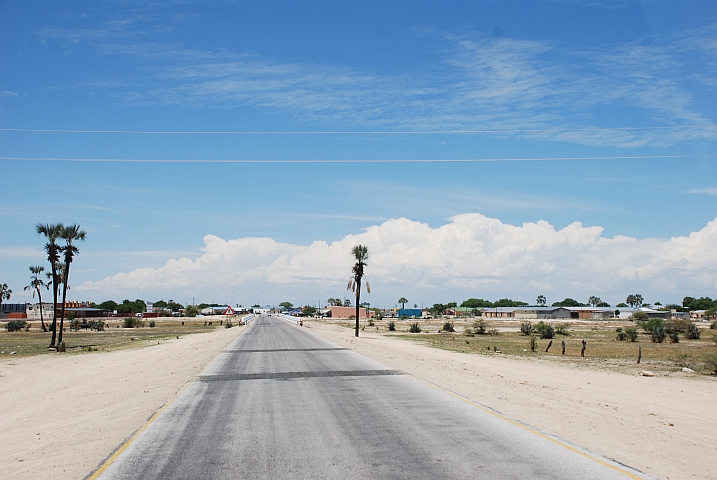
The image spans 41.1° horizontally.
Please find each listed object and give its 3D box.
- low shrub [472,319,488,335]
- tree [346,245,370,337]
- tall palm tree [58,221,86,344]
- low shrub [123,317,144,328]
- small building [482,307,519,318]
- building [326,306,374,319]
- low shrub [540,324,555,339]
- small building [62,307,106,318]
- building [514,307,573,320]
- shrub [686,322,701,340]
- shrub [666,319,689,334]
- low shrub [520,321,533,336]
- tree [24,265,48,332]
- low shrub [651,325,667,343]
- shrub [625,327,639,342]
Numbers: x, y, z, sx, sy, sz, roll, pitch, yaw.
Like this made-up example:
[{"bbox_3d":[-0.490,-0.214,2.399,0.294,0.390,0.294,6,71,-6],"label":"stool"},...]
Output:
[{"bbox_3d":[10.324,7.341,81.000,1.354,1.312,1.300,0,-4,0],"label":"low shrub"},{"bbox_3d":[0.018,3.764,70.500,1.731,6.791,1.700,0,-4,0],"label":"tree"},{"bbox_3d":[-14.966,2.455,50.000,1.515,6.529,1.500,0,-4,0],"label":"tall palm tree"},{"bbox_3d":[-30.104,11.106,129.178,2.905,1.580,2.760,0,-4,0],"label":"low shrub"},{"bbox_3d":[45.517,23.566,309.000,10.834,3.505,8.000,0,-4,-3],"label":"small building"},{"bbox_3d":[-3.079,23.588,311.883,14.000,3.600,14.000,0,-4,-6],"label":"building"},{"bbox_3d":[13.822,6.721,70.000,1.024,1.009,1.150,0,-4,0],"label":"low shrub"},{"bbox_3d":[-83.626,22.048,289.500,14.589,3.216,9.000,0,-4,-3],"label":"small building"},{"bbox_3d":[58.078,22.949,300.500,17.875,3.637,11.000,0,-4,-3],"label":"building"},{"bbox_3d":[27.241,7.413,78.221,1.178,1.438,1.119,0,-4,0],"label":"shrub"},{"bbox_3d":[32.186,8.831,97.613,2.275,1.466,2.162,0,-4,0],"label":"shrub"},{"bbox_3d":[15.747,8.324,89.934,1.141,1.347,1.084,0,-4,0],"label":"low shrub"},{"bbox_3d":[-35.875,6.638,107.806,2.674,7.442,2.540,0,-4,0],"label":"tree"},{"bbox_3d":[21.904,6.887,70.255,1.131,1.313,1.074,0,-4,0],"label":"low shrub"},{"bbox_3d":[20.671,7.191,72.678,1.042,1.065,0.990,0,-4,0],"label":"shrub"}]

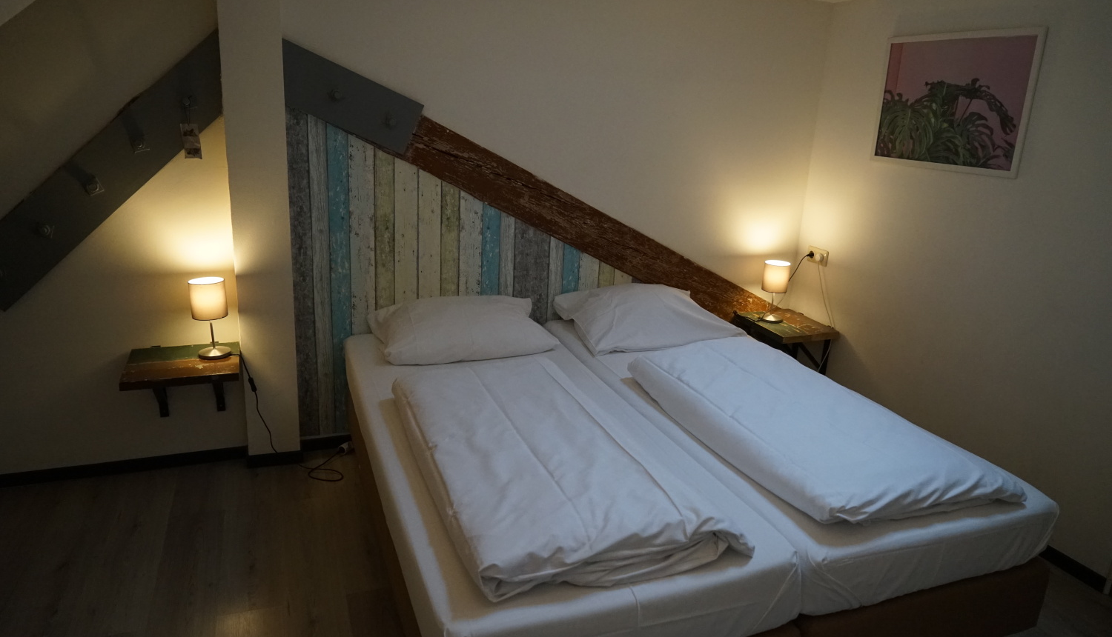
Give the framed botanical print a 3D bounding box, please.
[{"bbox_3d":[1.649,-0.911,3.123,0.022,0.545,0.763,-3,18,-21],"label":"framed botanical print"}]

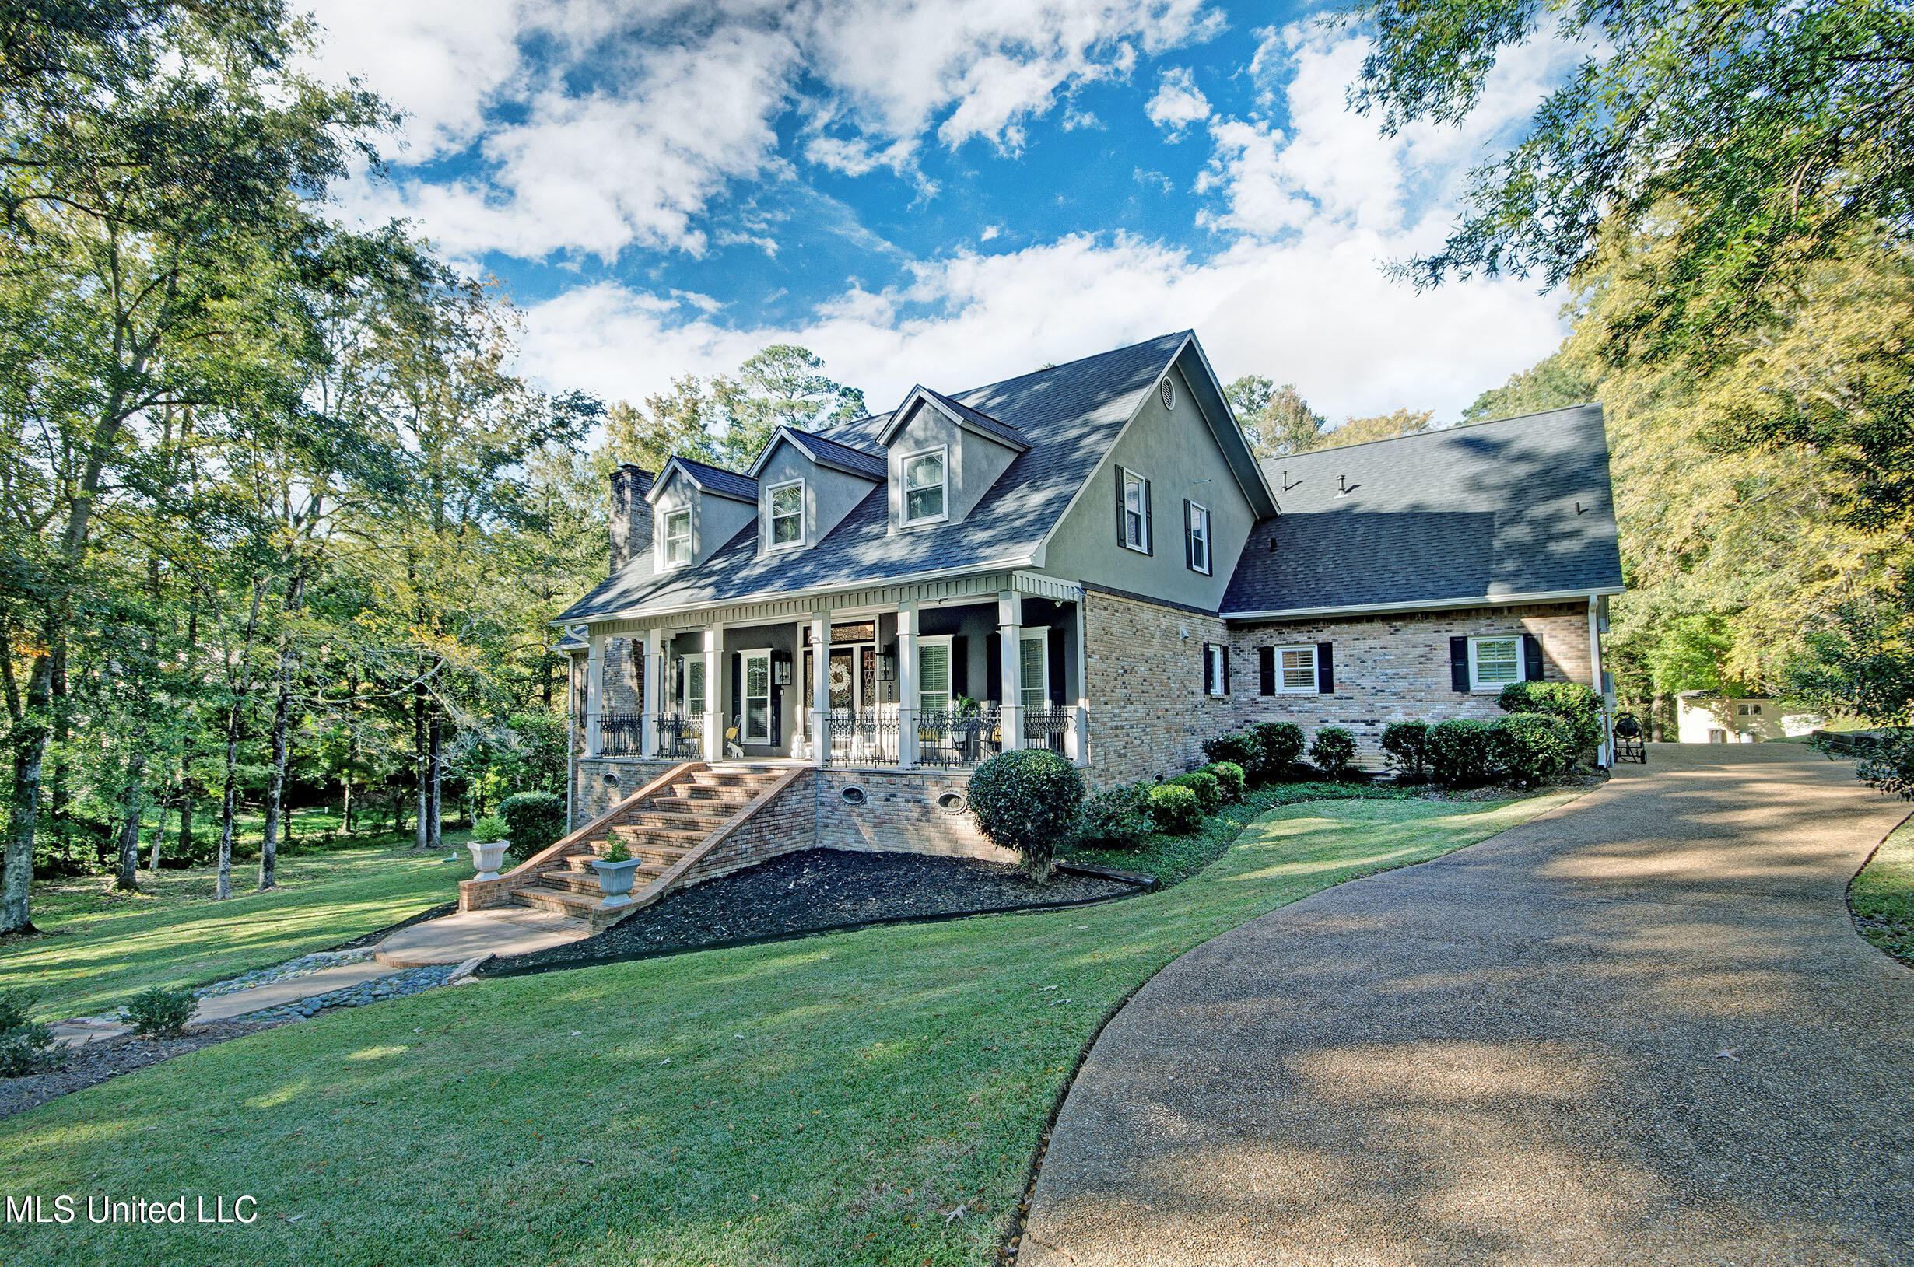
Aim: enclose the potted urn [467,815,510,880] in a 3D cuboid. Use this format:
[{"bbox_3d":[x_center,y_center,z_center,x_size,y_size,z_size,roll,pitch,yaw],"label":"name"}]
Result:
[{"bbox_3d":[-6.691,3.042,11.385,0.410,0.880,0.410,-4,-6,35],"label":"potted urn"}]

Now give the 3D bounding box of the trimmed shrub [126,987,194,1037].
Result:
[{"bbox_3d":[-7.701,3.638,7.698,0.520,0.450,0.520,-4,-6,35],"label":"trimmed shrub"}]

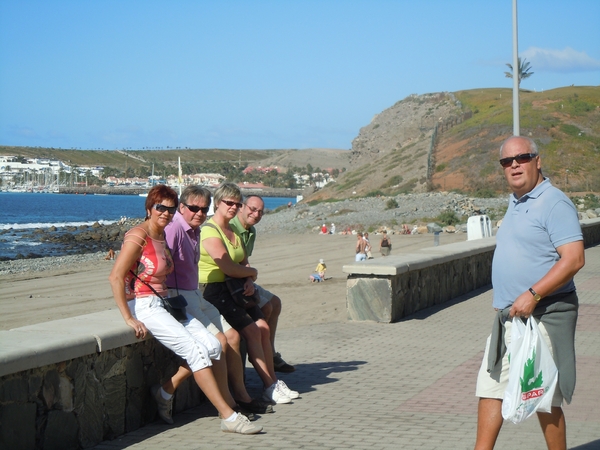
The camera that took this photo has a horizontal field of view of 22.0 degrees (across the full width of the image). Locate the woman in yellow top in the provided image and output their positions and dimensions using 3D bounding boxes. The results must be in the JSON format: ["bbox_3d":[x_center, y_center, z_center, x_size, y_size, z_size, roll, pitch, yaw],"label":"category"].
[{"bbox_3d":[-0.354,0.450,10.565,0.678,1.484,0.511,0,2,18],"label":"woman in yellow top"}]

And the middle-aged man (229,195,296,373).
[{"bbox_3d":[-0.315,0.417,11.086,0.600,1.268,0.491,1,2,20],"label":"middle-aged man"}]

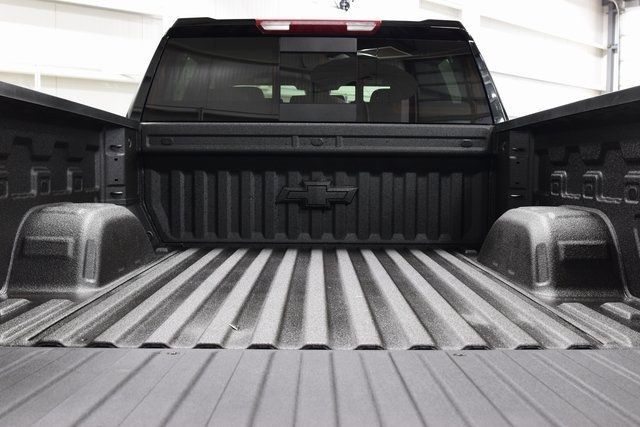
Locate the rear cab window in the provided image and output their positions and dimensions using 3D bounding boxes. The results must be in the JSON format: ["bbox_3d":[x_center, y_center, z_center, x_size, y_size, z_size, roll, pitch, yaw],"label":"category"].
[{"bbox_3d":[-0.006,-0.645,3.022,1.620,0.440,0.080,0,-10,0],"label":"rear cab window"}]

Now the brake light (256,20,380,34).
[{"bbox_3d":[-0.007,-0.888,3.055,0.590,0.065,0.070,0,4,0],"label":"brake light"}]

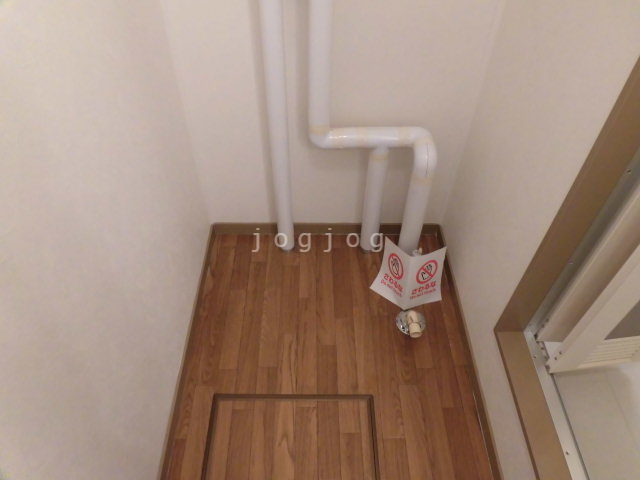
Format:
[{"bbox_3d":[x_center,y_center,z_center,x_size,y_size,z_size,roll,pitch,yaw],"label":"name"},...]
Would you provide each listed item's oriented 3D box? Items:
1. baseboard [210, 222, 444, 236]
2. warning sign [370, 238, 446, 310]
[{"bbox_3d":[0.024,-0.044,1.662,0.841,0.062,0.012,0,47,0],"label":"baseboard"},{"bbox_3d":[0.291,0.106,1.415,0.241,0.224,0.158,10,48,9],"label":"warning sign"}]

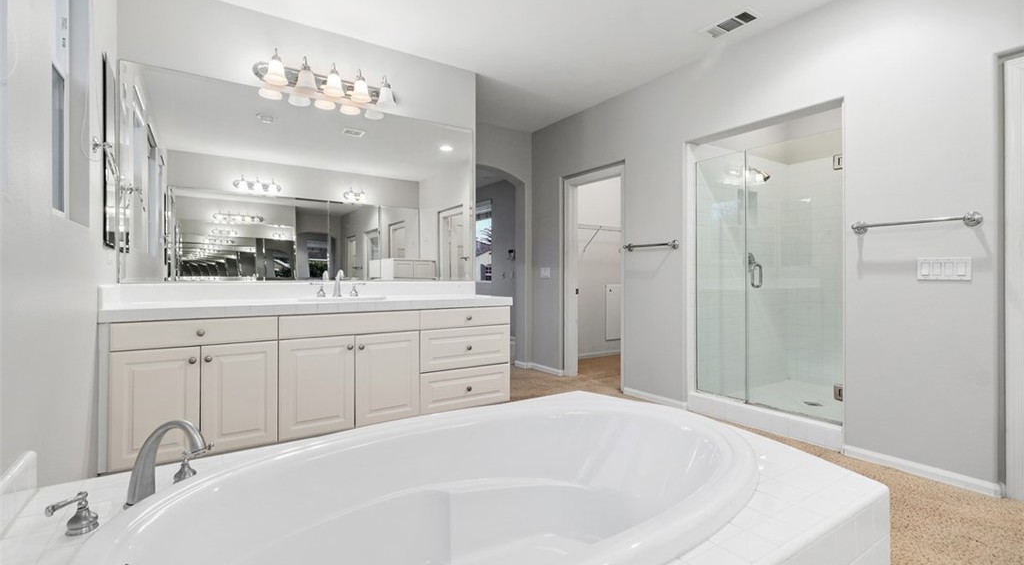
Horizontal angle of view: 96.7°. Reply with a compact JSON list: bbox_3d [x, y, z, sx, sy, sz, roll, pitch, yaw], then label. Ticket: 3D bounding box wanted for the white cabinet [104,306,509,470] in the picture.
[{"bbox_3d":[-1.079,0.599,2.901,2.227,0.854,0.534,-1,1,-34],"label":"white cabinet"}]

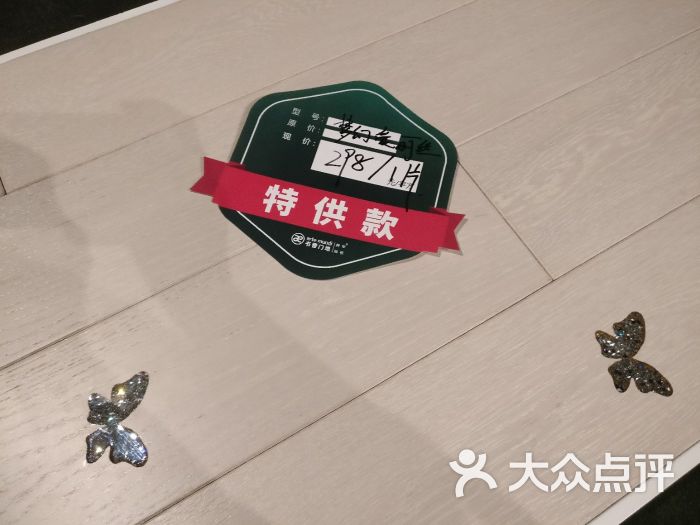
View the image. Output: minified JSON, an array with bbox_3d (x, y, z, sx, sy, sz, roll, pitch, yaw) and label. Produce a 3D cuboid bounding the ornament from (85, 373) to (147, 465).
[{"bbox_3d":[-0.201,0.135,0.488,0.052,0.005,0.082,-6,65,-5],"label":"ornament"}]

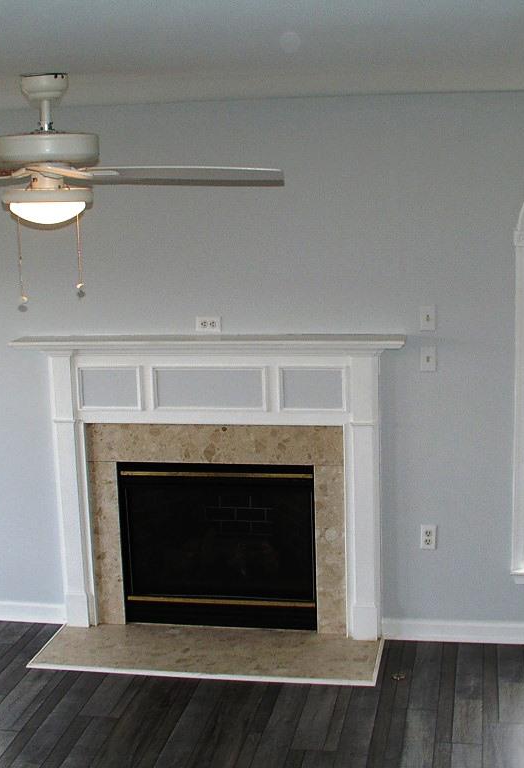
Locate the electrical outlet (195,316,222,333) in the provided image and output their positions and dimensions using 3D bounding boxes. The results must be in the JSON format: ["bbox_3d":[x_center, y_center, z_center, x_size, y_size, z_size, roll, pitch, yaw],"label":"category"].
[{"bbox_3d":[-0.242,-0.266,5.043,0.114,0.070,0.010,0,10,10],"label":"electrical outlet"}]

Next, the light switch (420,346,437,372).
[{"bbox_3d":[0.726,-0.106,4.899,0.069,0.114,0.010,0,10,10],"label":"light switch"}]

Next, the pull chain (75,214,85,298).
[{"bbox_3d":[-0.549,-0.389,3.380,0.022,0.240,0.022,-2,10,-1],"label":"pull chain"}]

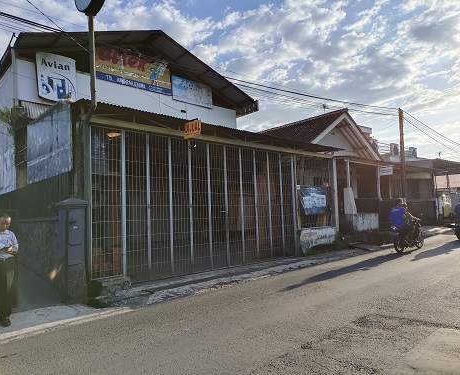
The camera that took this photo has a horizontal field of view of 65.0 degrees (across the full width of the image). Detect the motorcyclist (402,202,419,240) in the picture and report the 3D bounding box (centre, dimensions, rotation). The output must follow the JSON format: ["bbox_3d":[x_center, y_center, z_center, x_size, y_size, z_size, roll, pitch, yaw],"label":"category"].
[{"bbox_3d":[5.466,1.032,11.024,0.720,1.150,0.520,2,-6,-39],"label":"motorcyclist"}]

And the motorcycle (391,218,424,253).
[{"bbox_3d":[5.385,1.371,10.921,1.930,1.080,0.700,2,-6,-39],"label":"motorcycle"}]

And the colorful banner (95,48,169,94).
[{"bbox_3d":[-3.345,-4.051,12.759,2.990,1.092,0.080,2,-6,-43],"label":"colorful banner"}]

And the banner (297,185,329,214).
[{"bbox_3d":[2.818,0.427,12.103,1.899,0.977,0.060,2,-6,-43],"label":"banner"}]

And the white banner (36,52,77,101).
[{"bbox_3d":[-5.200,-3.289,10.852,1.098,1.422,0.180,2,-6,-43],"label":"white banner"}]

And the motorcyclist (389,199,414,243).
[{"bbox_3d":[5.090,0.944,10.730,0.660,1.250,0.500,2,-6,-39],"label":"motorcyclist"}]

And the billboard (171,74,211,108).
[{"bbox_3d":[-1.453,-3.800,14.515,2.016,0.924,0.080,2,-6,-43],"label":"billboard"}]

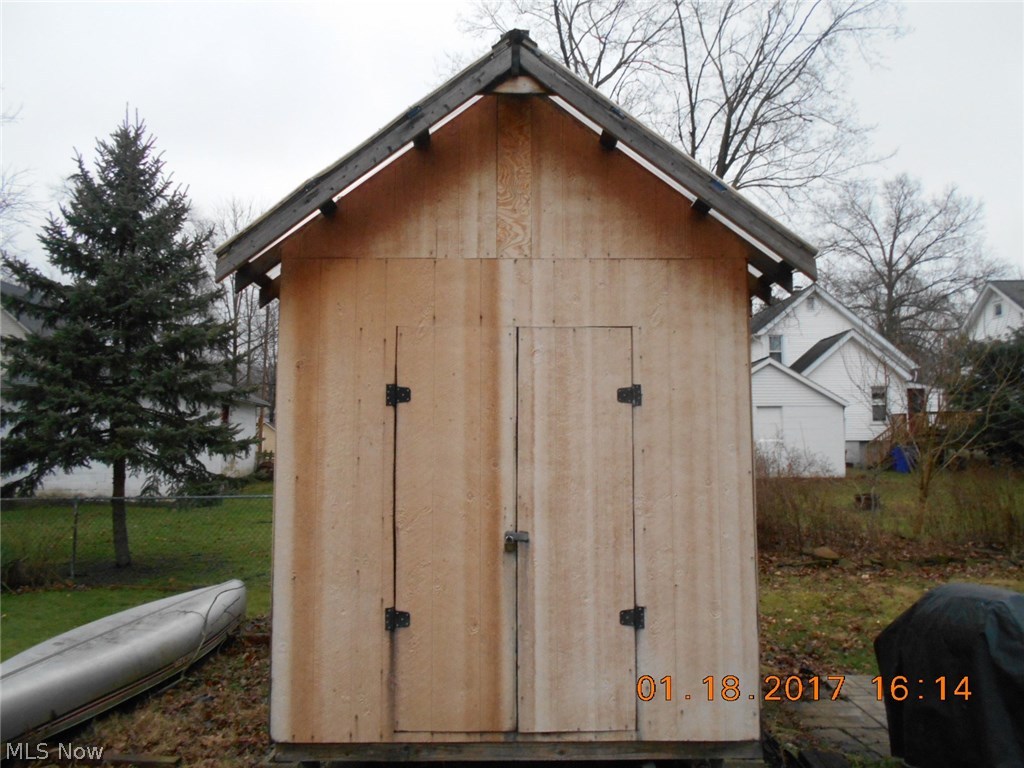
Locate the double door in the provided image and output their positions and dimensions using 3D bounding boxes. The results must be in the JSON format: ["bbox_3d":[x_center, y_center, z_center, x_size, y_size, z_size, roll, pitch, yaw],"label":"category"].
[{"bbox_3d":[0.015,0.723,3.928,1.220,2.040,0.045,0,-4,0],"label":"double door"}]

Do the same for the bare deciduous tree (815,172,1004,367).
[{"bbox_3d":[28.615,-5.086,56.517,14.200,20.540,13.500,0,-4,0],"label":"bare deciduous tree"}]

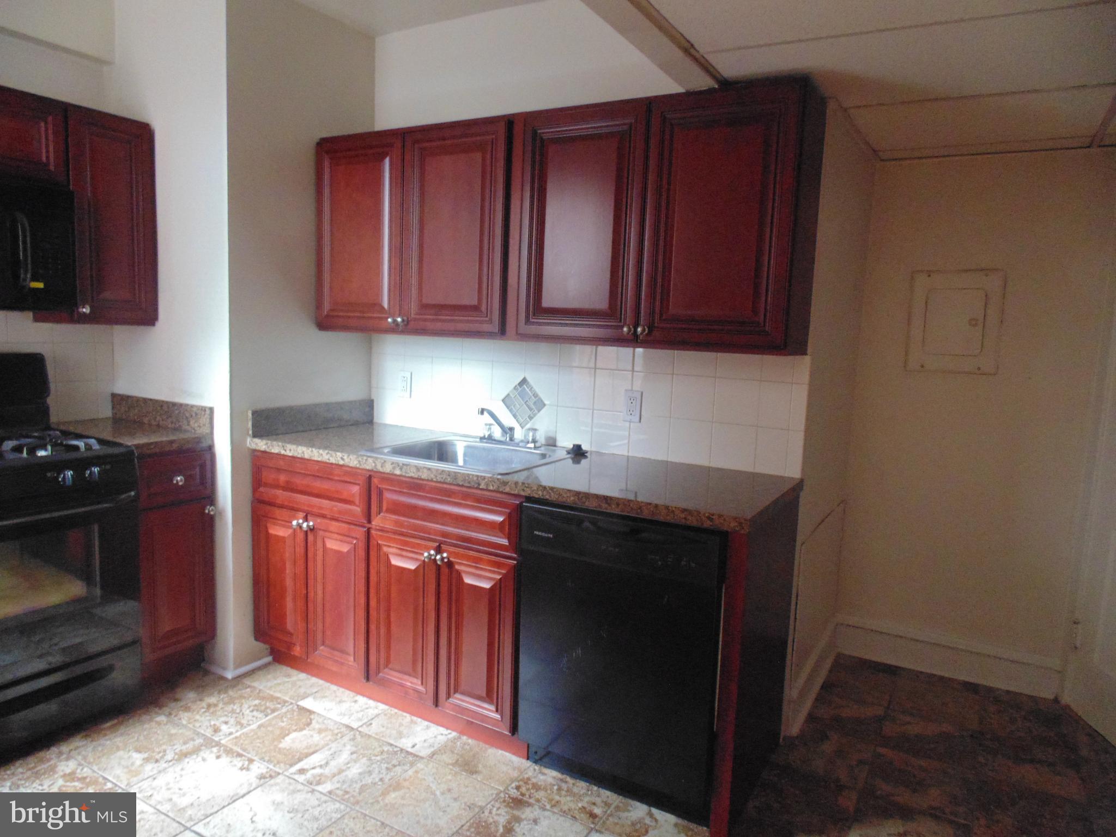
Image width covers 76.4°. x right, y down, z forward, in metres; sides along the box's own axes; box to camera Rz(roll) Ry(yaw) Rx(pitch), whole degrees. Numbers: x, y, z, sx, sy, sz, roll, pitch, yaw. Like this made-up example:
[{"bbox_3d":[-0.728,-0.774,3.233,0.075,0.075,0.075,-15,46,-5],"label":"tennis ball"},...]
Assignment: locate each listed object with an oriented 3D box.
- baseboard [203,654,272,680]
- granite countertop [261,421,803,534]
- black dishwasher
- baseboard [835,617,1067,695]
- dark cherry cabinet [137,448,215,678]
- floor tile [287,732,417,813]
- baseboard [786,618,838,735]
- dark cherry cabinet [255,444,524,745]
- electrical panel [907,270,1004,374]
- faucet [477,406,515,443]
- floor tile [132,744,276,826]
[{"bbox_3d":[-1.273,0.955,2.818,0.190,0.035,0.200,6,8,29],"label":"baseboard"},{"bbox_3d":[-0.184,0.152,2.471,1.870,0.038,0.647,6,7,29],"label":"granite countertop"},{"bbox_3d":[0.289,0.668,2.254,0.605,0.865,0.590,6,8,29],"label":"black dishwasher"},{"bbox_3d":[1.600,0.991,2.954,0.816,0.156,0.020,5,7,25],"label":"baseboard"},{"bbox_3d":[-1.654,0.517,2.710,0.643,0.869,0.297,6,7,29],"label":"dark cherry cabinet"},{"bbox_3d":[-0.620,1.064,2.171,0.298,0.010,0.291,6,7,30],"label":"floor tile"},{"bbox_3d":[1.018,0.990,2.798,0.030,0.160,0.800,6,8,31],"label":"baseboard"},{"bbox_3d":[-0.495,0.557,2.687,1.200,0.820,0.610,6,8,29],"label":"dark cherry cabinet"},{"bbox_3d":[1.585,-0.388,2.843,0.325,0.410,0.030,6,8,26],"label":"electrical panel"},{"bbox_3d":[-0.230,0.033,2.648,0.050,0.150,0.235,6,8,29],"label":"faucet"},{"bbox_3d":[-1.023,1.058,2.070,0.298,0.010,0.291,6,7,30],"label":"floor tile"}]

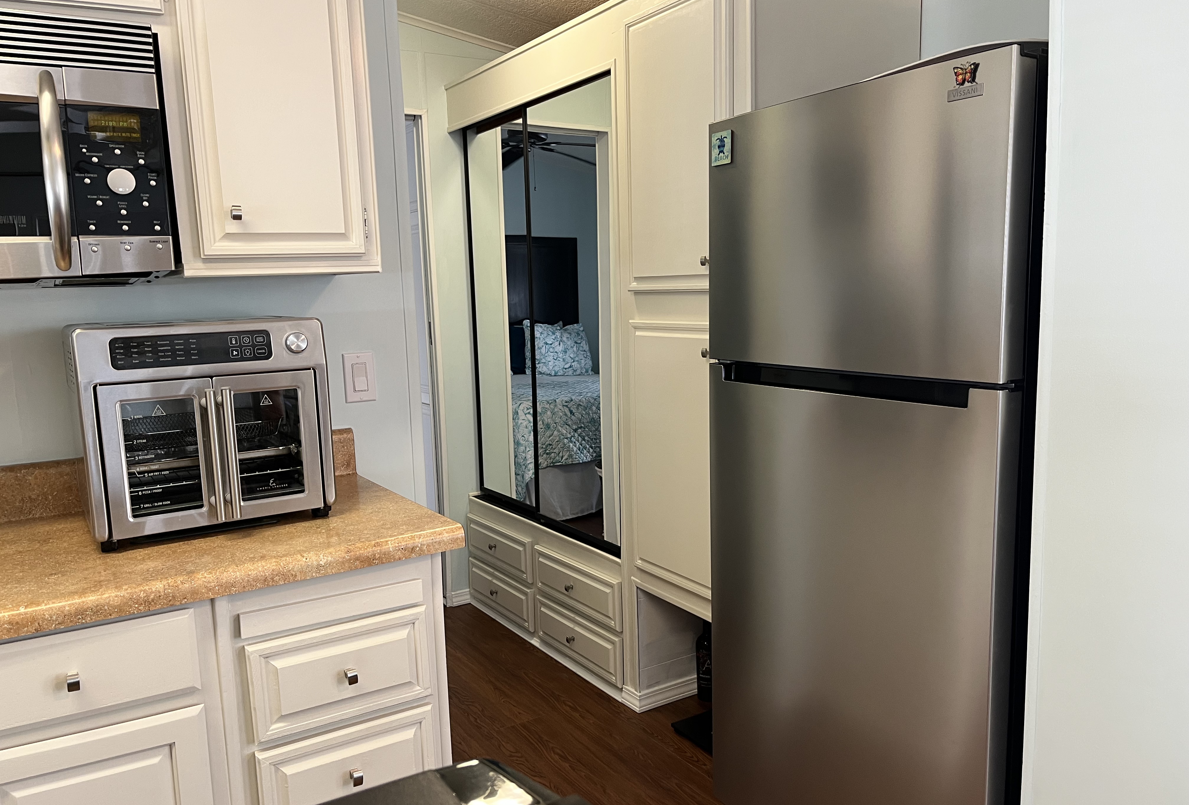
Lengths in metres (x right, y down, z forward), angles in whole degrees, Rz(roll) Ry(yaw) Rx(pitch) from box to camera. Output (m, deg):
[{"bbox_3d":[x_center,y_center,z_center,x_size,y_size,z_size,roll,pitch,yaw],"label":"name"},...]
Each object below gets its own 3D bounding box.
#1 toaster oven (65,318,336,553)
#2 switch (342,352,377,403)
[{"bbox_3d":[-0.761,0.031,1.721,0.409,0.378,0.397,-7,10,-32],"label":"toaster oven"},{"bbox_3d":[-0.546,-0.058,2.077,0.070,0.115,0.013,-7,10,-30],"label":"switch"}]

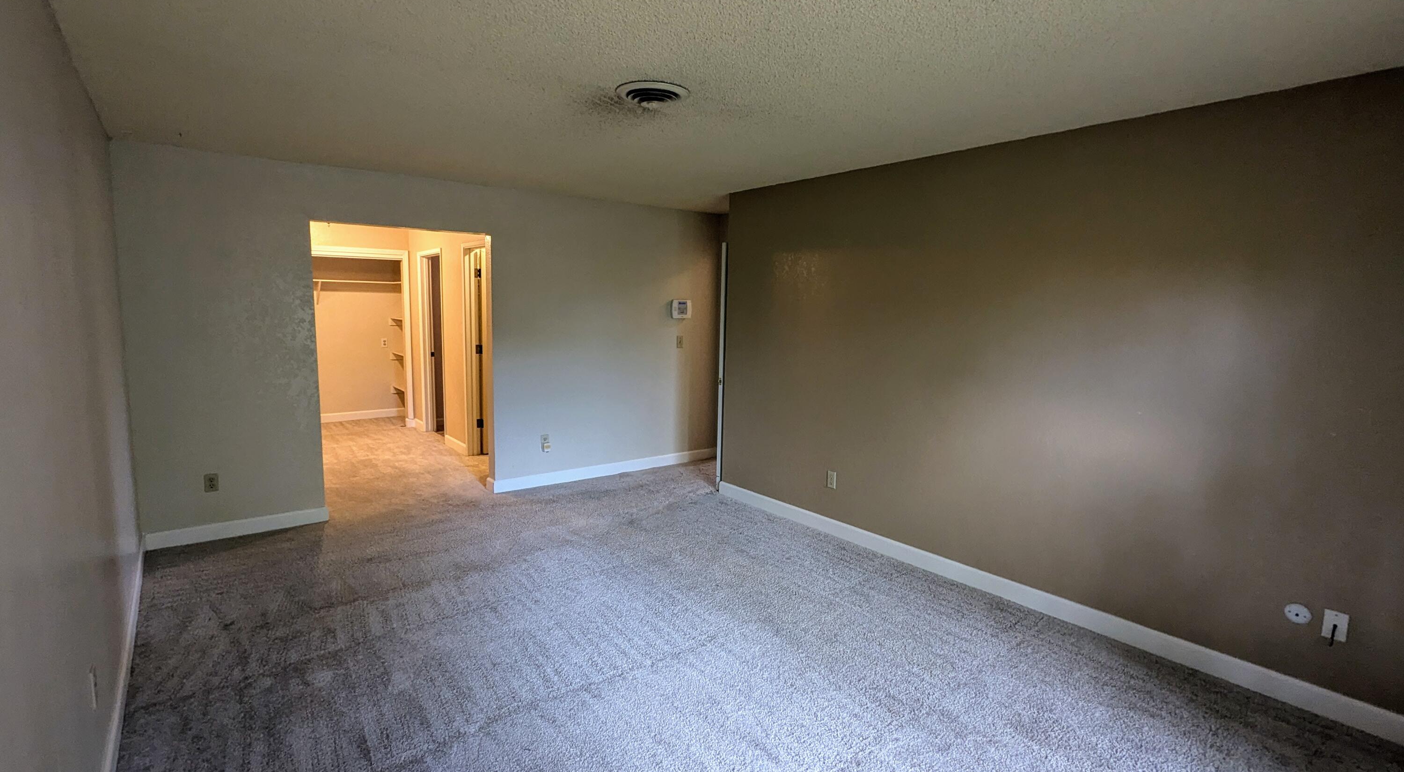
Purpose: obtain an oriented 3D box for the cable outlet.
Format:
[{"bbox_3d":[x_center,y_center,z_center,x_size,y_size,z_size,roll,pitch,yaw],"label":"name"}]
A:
[{"bbox_3d":[2.464,0.933,2.523,0.010,0.114,0.070,-4,9,-38],"label":"cable outlet"}]

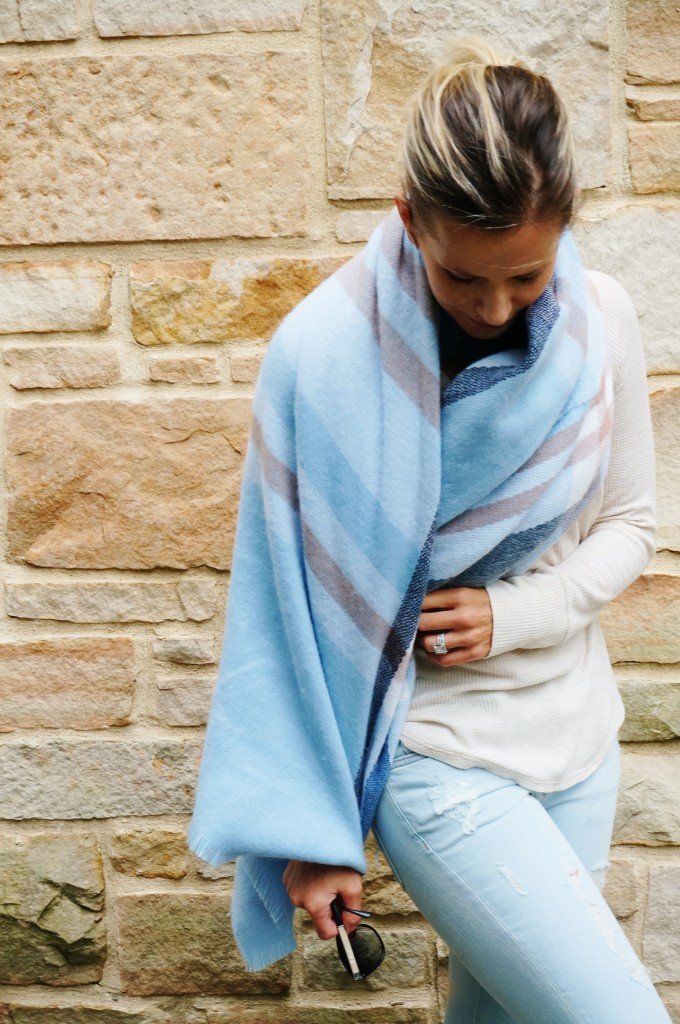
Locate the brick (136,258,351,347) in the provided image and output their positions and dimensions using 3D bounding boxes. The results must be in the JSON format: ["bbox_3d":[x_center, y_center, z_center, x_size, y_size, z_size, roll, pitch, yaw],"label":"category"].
[{"bbox_3d":[-0.111,-0.253,2.035,0.277,0.107,0.100,-1,0,3],"label":"brick"}]

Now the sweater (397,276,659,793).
[{"bbox_3d":[0.130,0.030,1.750,0.440,0.610,0.280,-1,0,-11],"label":"sweater"}]

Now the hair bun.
[{"bbox_3d":[0.149,-0.468,1.700,0.105,0.060,0.080,-1,0,0],"label":"hair bun"}]

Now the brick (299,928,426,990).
[{"bbox_3d":[0.034,0.536,2.024,0.152,0.077,0.090,-1,0,3],"label":"brick"}]

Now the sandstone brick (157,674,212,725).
[{"bbox_3d":[-0.173,0.228,2.034,0.092,0.065,0.090,-1,0,3],"label":"sandstone brick"}]

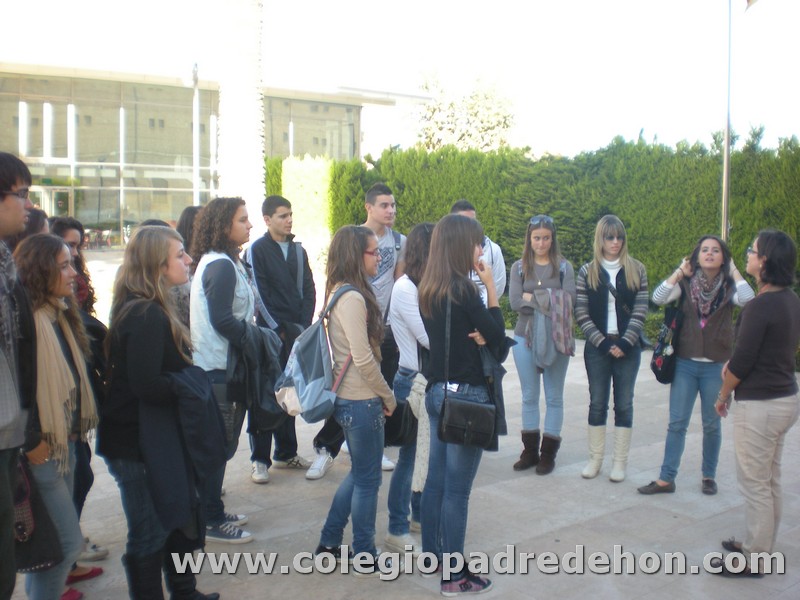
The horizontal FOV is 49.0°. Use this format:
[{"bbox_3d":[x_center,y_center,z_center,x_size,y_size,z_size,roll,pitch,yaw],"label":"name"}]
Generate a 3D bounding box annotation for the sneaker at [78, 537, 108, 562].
[{"bbox_3d":[-1.525,1.189,4.198,0.260,0.105,0.095,-2,6,-18],"label":"sneaker"}]

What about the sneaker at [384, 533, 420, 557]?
[{"bbox_3d":[0.040,1.187,4.330,0.255,0.100,0.095,4,7,36],"label":"sneaker"}]

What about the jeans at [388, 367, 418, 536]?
[{"bbox_3d":[0.058,0.756,4.413,0.270,0.830,0.330,1,5,12],"label":"jeans"}]

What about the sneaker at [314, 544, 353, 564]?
[{"bbox_3d":[-0.284,1.195,4.210,0.255,0.100,0.095,2,5,12],"label":"sneaker"}]

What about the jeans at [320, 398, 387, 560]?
[{"bbox_3d":[-0.221,0.820,4.090,0.310,0.785,0.320,0,5,-8],"label":"jeans"}]

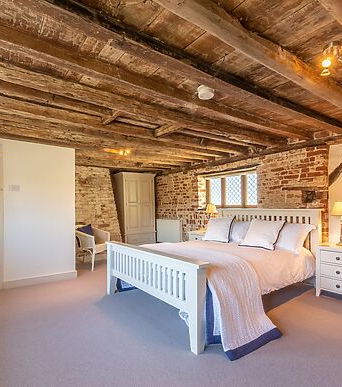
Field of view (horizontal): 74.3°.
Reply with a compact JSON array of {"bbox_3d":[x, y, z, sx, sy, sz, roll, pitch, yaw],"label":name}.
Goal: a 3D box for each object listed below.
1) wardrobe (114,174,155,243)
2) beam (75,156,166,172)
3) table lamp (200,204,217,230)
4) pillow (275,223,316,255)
[{"bbox_3d":[-0.911,0.452,5.775,0.980,1.860,0.520,1,-2,-39],"label":"wardrobe"},{"bbox_3d":[-1.163,-0.702,5.628,2.340,0.160,0.160,1,-2,-39],"label":"beam"},{"bbox_3d":[0.743,0.455,4.383,0.225,0.530,0.225,1,-2,-39],"label":"table lamp"},{"bbox_3d":[1.613,0.587,3.151,0.150,0.430,0.620,40,-26,-31],"label":"pillow"}]

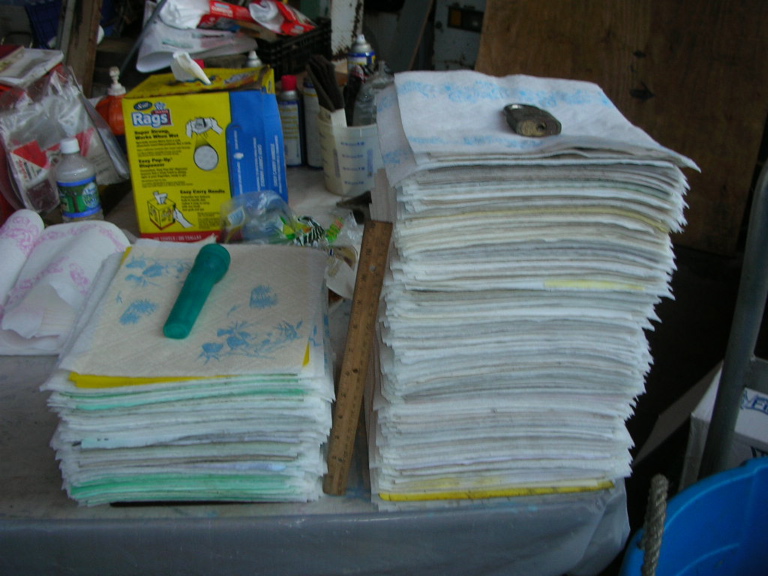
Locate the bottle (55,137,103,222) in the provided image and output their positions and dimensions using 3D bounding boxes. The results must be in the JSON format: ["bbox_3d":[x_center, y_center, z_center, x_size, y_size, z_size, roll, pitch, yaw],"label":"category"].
[{"bbox_3d":[-0.587,-0.197,1.488,0.071,0.175,0.071,-7,26,-11],"label":"bottle"}]

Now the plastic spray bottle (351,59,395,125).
[{"bbox_3d":[-0.026,-0.353,1.655,0.090,0.250,0.080,13,25,14],"label":"plastic spray bottle"}]

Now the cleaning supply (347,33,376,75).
[{"bbox_3d":[-0.052,-0.510,1.954,0.066,0.250,0.066,-10,27,-16],"label":"cleaning supply"}]

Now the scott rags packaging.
[{"bbox_3d":[-0.331,-0.259,1.494,0.243,0.270,0.223,-2,26,-1],"label":"scott rags packaging"}]

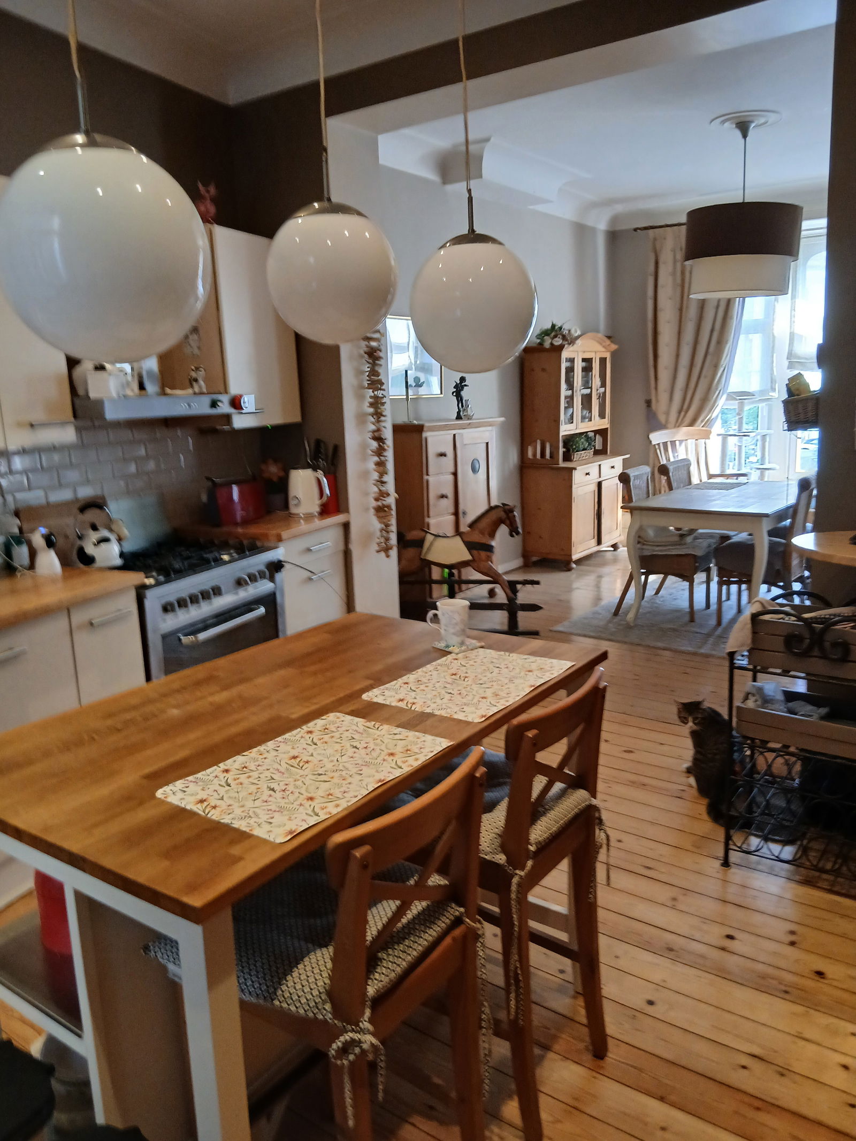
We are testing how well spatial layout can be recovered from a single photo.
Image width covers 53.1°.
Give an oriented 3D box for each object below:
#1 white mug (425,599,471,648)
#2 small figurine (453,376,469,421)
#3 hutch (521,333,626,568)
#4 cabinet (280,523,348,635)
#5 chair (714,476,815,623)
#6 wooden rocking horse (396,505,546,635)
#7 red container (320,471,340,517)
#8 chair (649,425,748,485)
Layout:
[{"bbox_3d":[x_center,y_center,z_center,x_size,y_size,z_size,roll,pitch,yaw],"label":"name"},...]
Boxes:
[{"bbox_3d":[0.053,0.133,2.174,0.113,0.103,0.085,-2,12,2],"label":"white mug"},{"bbox_3d":[0.231,-1.232,6.072,0.110,0.315,0.110,6,14,35],"label":"small figurine"},{"bbox_3d":[1.297,-1.066,7.482,0.496,1.945,1.204,6,14,33],"label":"hutch"},{"bbox_3d":[-0.796,0.226,4.313,0.590,0.860,0.600,3,13,24],"label":"cabinet"},{"bbox_3d":[2.164,-0.134,5.424,0.580,0.965,0.460,6,14,35],"label":"chair"},{"bbox_3d":[0.136,-0.001,5.410,1.190,0.840,0.360,1,12,12],"label":"wooden rocking horse"},{"bbox_3d":[-0.528,-0.409,4.535,0.106,0.226,0.106,-2,11,0],"label":"red container"},{"bbox_3d":[2.345,-0.659,7.370,0.620,1.120,0.660,-8,13,-28],"label":"chair"}]

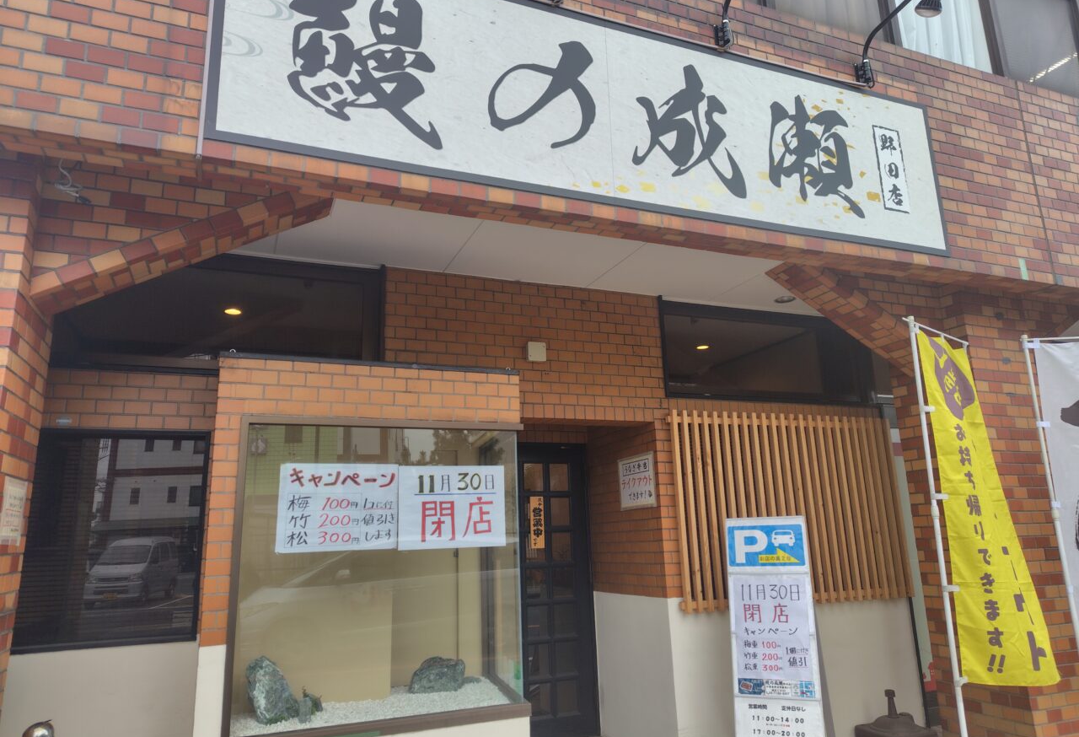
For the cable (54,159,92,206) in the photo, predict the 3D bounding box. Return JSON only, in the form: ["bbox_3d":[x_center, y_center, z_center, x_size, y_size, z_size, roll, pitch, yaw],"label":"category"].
[{"bbox_3d":[-1.735,-0.690,2.660,0.120,0.155,0.100,3,-14,-21],"label":"cable"}]

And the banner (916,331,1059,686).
[{"bbox_3d":[2.314,0.689,3.832,0.590,1.820,0.150,4,-14,-25],"label":"banner"}]

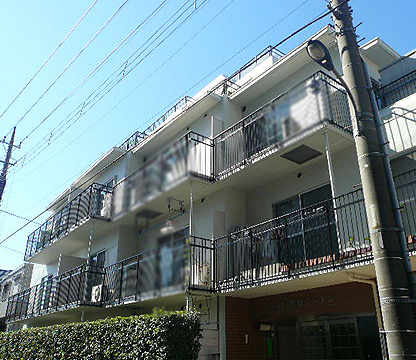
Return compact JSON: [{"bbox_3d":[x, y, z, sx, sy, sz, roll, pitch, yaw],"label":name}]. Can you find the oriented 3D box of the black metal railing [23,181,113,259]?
[{"bbox_3d":[-5.773,1.958,15.385,0.690,1.180,7.750,17,-29,-34],"label":"black metal railing"}]

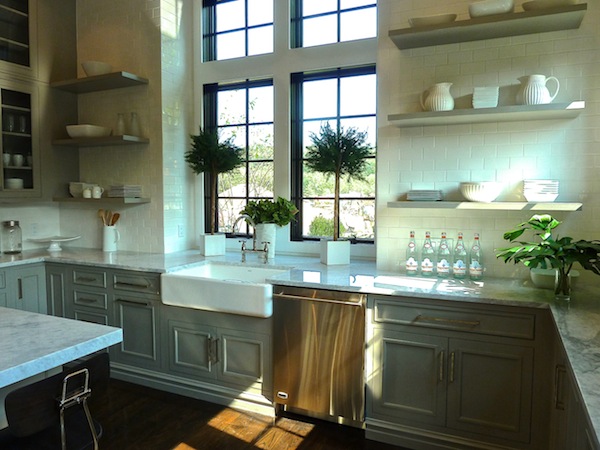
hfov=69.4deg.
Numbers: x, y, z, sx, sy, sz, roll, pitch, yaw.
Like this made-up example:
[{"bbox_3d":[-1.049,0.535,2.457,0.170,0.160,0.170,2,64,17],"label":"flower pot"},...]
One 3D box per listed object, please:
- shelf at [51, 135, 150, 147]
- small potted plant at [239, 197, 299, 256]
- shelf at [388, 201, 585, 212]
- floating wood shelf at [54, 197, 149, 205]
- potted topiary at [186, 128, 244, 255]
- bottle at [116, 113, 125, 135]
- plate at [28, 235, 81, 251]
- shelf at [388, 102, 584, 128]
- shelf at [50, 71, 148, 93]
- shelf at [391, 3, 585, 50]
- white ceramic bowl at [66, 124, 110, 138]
[{"bbox_3d":[-1.859,-0.768,4.013,0.920,0.041,0.304,2,5,25],"label":"shelf"},{"bbox_3d":[-0.277,0.017,3.782,0.500,0.535,0.460,0,4,0],"label":"small potted plant"},{"bbox_3d":[1.102,-0.126,2.682,1.050,0.041,0.304,2,5,25],"label":"shelf"},{"bbox_3d":[-1.860,-0.232,4.061,0.917,0.042,0.304,2,5,25],"label":"floating wood shelf"},{"bbox_3d":[-0.772,-0.303,3.921,0.530,1.150,0.530,-1,4,-15],"label":"potted topiary"},{"bbox_3d":[-1.653,-0.908,3.991,0.078,0.230,0.078,2,4,24],"label":"bottle"},{"bbox_3d":[-2.406,0.180,4.256,0.440,0.125,0.440,0,5,0],"label":"plate"},{"bbox_3d":[1.118,-0.672,2.697,1.065,0.036,0.308,2,4,24],"label":"shelf"},{"bbox_3d":[-1.862,-1.304,4.010,0.911,0.041,0.301,2,4,24],"label":"shelf"},{"bbox_3d":[1.115,-1.198,2.667,1.058,0.036,0.287,2,4,24],"label":"shelf"},{"bbox_3d":[-2.000,-0.858,4.102,0.280,0.112,0.280,2,4,24],"label":"white ceramic bowl"}]

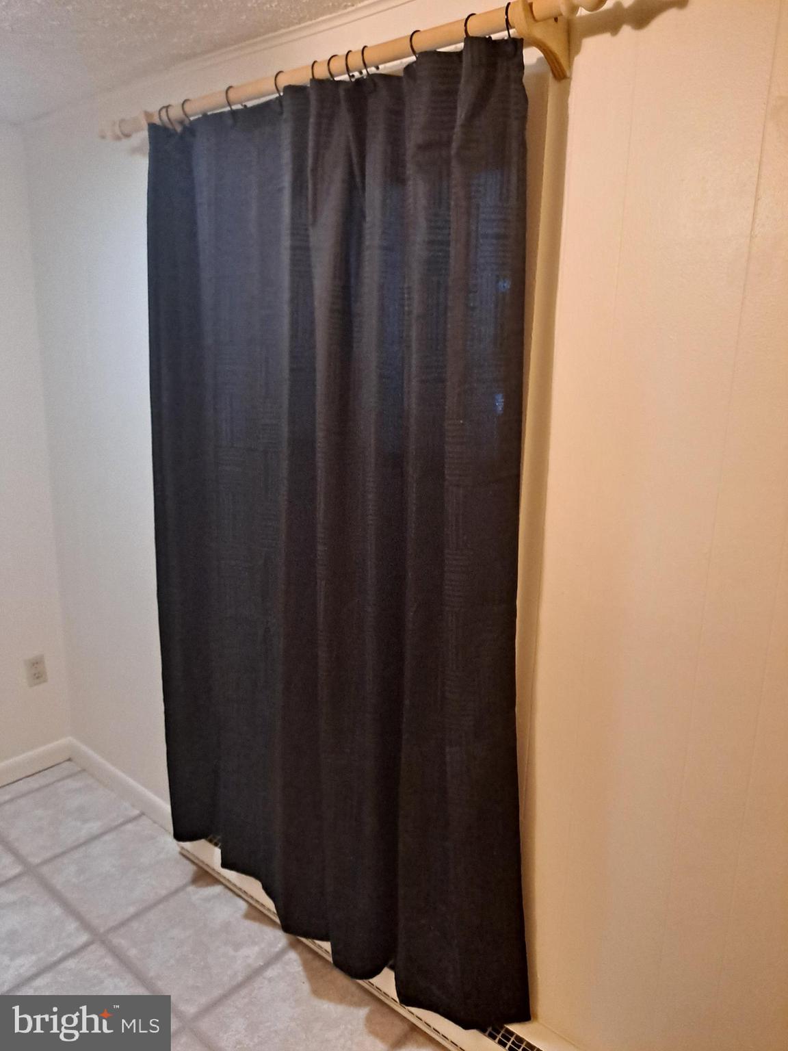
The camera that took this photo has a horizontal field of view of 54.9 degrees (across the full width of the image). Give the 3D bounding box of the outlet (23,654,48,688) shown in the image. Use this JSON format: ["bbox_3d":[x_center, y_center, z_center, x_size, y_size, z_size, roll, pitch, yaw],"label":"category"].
[{"bbox_3d":[-1.362,0.558,2.897,0.012,0.115,0.071,12,17,39],"label":"outlet"}]

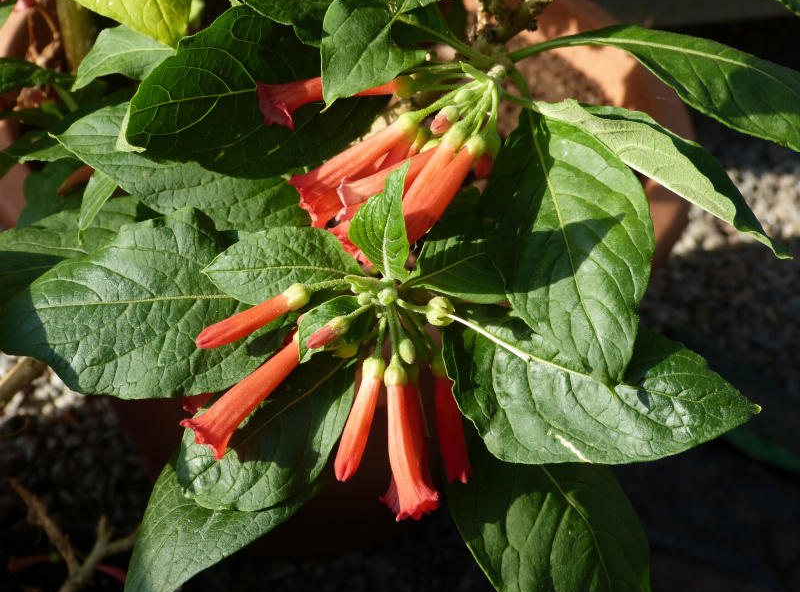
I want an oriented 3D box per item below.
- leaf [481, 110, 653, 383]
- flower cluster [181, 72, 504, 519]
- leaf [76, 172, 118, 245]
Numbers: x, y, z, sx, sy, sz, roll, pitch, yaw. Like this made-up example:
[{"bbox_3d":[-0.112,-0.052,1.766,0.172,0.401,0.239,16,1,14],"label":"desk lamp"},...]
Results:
[{"bbox_3d":[0.062,-0.018,0.510,0.058,0.022,0.108,-10,69,-9],"label":"leaf"},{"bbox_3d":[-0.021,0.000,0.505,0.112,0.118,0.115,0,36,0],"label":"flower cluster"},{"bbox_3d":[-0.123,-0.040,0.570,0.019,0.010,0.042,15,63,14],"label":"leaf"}]

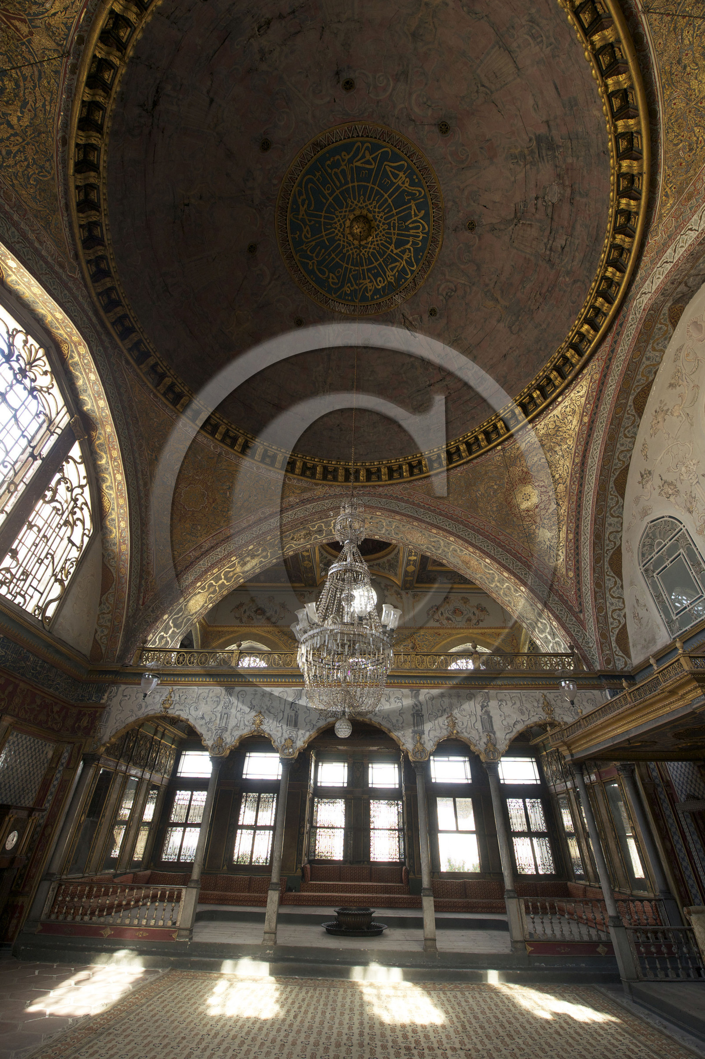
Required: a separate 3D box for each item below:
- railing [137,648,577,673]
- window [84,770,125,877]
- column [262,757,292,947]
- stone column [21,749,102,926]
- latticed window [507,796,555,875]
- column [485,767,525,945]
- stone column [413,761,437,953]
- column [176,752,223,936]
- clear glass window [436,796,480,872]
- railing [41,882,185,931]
[{"bbox_3d":[0.020,3.007,9.445,10.063,0.456,0.100,0,-38,2],"label":"railing"},{"bbox_3d":[-5.214,6.151,8.716,0.119,1.768,0.561,0,-38,2],"label":"window"},{"bbox_3d":[-1.321,5.628,7.436,0.255,2.674,0.255,0,-38,2],"label":"column"},{"bbox_3d":[-5.333,5.646,7.638,0.280,2.600,0.280,0,-37,2],"label":"stone column"},{"bbox_3d":[4.594,7.905,10.660,0.919,1.622,0.119,0,-38,2],"label":"latticed window"},{"bbox_3d":[2.656,5.596,7.317,0.260,2.570,0.260,0,-37,2],"label":"column"},{"bbox_3d":[1.285,5.629,7.341,0.255,2.674,0.255,0,-38,2],"label":"stone column"},{"bbox_3d":[-2.713,5.622,7.501,0.255,2.674,0.255,0,-38,2],"label":"column"},{"bbox_3d":[2.648,7.661,10.399,0.960,1.520,0.100,0,-37,2],"label":"clear glass window"},{"bbox_3d":[-4.044,6.385,7.012,2.260,0.550,0.100,0,-37,2],"label":"railing"}]

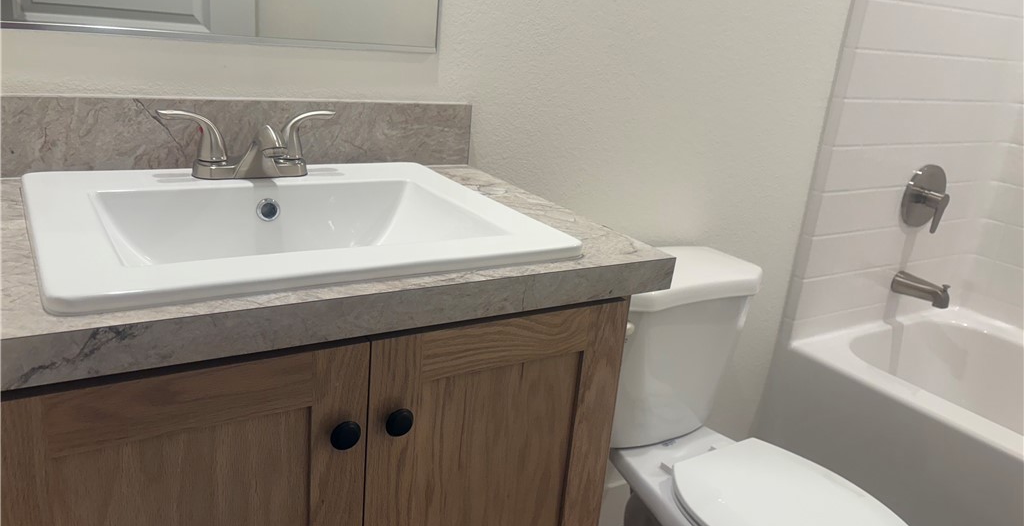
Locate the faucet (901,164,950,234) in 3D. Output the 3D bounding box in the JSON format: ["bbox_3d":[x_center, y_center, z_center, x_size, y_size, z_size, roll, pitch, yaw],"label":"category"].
[{"bbox_3d":[1.111,-0.166,2.015,0.176,0.174,0.080,-6,21,-31],"label":"faucet"}]

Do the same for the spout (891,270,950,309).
[{"bbox_3d":[1.105,0.072,2.065,0.056,0.073,0.142,-6,21,-31],"label":"spout"}]

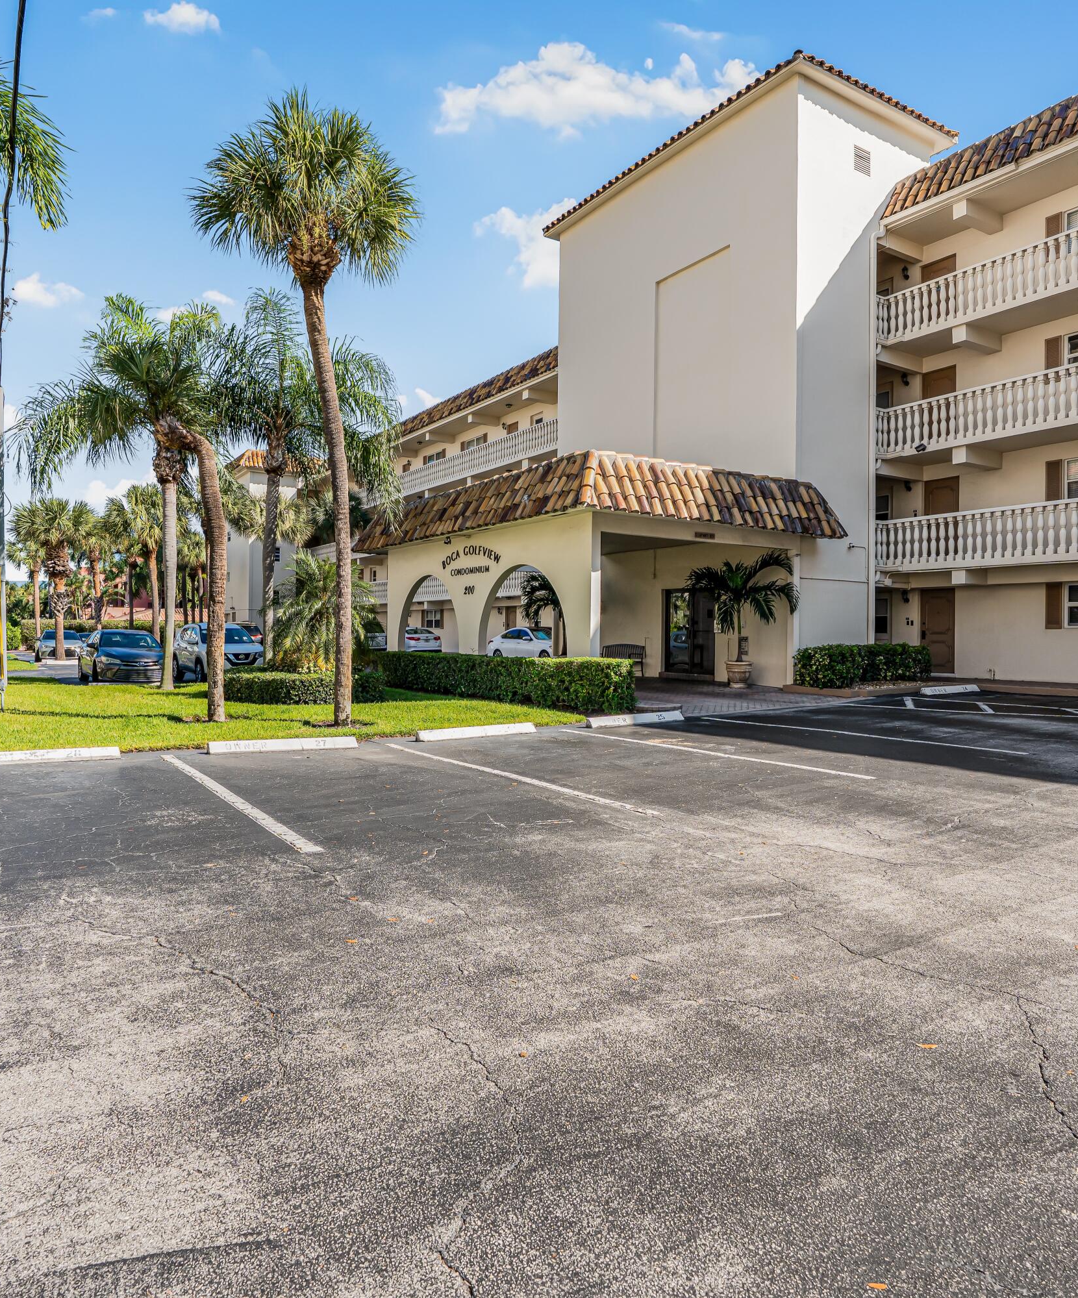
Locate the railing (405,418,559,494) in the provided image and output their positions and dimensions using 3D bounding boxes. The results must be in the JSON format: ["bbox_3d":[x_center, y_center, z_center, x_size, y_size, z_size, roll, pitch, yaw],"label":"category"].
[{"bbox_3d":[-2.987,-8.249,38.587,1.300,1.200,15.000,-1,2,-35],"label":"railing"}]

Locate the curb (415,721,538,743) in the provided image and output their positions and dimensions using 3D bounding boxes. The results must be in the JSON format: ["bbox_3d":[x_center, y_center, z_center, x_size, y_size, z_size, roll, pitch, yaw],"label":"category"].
[{"bbox_3d":[-0.842,1.138,11.850,1.800,0.125,0.160,-1,2,-33],"label":"curb"}]

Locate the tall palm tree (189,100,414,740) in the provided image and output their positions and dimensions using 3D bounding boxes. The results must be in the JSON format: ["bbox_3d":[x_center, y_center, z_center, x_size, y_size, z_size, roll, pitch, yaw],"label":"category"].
[{"bbox_3d":[-3.557,-3.659,13.041,3.400,9.700,3.400,0,1,-16],"label":"tall palm tree"}]

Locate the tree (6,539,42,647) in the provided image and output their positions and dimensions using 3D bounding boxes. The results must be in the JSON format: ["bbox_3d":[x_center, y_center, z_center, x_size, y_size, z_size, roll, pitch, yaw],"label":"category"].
[{"bbox_3d":[-32.398,-3.450,54.937,3.000,7.400,3.000,-1,2,-35],"label":"tree"}]

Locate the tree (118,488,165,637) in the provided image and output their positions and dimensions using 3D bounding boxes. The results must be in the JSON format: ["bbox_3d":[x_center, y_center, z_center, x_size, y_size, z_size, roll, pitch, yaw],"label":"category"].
[{"bbox_3d":[-23.453,-4.821,51.907,3.800,10.280,3.800,-1,2,-35],"label":"tree"}]

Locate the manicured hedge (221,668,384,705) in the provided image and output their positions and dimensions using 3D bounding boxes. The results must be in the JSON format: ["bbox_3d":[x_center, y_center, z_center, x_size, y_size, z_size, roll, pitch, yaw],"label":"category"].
[{"bbox_3d":[-5.086,0.779,18.593,3.500,0.580,3.300,0,1,-15],"label":"manicured hedge"}]

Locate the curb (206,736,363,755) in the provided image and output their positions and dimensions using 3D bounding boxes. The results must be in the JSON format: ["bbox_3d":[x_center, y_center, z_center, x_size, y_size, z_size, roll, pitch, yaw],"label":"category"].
[{"bbox_3d":[-3.075,1.167,10.513,1.800,0.125,0.160,-1,1,-22],"label":"curb"}]

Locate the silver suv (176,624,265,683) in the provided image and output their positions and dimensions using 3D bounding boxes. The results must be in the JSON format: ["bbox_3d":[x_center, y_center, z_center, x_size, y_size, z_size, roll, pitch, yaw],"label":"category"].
[{"bbox_3d":[-9.400,0.059,25.551,1.840,1.680,4.650,-1,2,-35],"label":"silver suv"}]

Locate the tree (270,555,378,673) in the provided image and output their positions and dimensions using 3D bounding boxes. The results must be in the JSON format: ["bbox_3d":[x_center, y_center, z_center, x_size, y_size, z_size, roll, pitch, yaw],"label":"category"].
[{"bbox_3d":[-4.761,-0.547,18.993,2.450,3.180,2.450,-1,2,-35],"label":"tree"}]

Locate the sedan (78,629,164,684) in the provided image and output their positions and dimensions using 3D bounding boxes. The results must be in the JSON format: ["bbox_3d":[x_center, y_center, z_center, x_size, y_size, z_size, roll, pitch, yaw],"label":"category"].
[{"bbox_3d":[-12.361,0.186,25.683,1.820,1.470,4.850,-1,2,-33],"label":"sedan"}]

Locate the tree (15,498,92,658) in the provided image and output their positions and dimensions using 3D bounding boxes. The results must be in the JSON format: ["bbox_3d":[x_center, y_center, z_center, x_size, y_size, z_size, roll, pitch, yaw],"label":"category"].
[{"bbox_3d":[-21.321,-2.942,37.919,3.400,7.200,3.400,-1,1,-29],"label":"tree"}]

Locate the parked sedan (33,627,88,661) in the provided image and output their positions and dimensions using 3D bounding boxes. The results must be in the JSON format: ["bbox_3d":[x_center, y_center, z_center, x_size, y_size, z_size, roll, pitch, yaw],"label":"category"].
[{"bbox_3d":[-22.197,-0.116,40.184,1.830,1.450,4.700,-1,2,-32],"label":"parked sedan"}]

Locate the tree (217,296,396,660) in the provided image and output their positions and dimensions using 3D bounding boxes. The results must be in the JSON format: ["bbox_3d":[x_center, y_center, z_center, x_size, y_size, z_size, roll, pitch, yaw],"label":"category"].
[{"bbox_3d":[-5.988,-4.111,22.185,4.600,10.200,4.600,0,1,-15],"label":"tree"}]

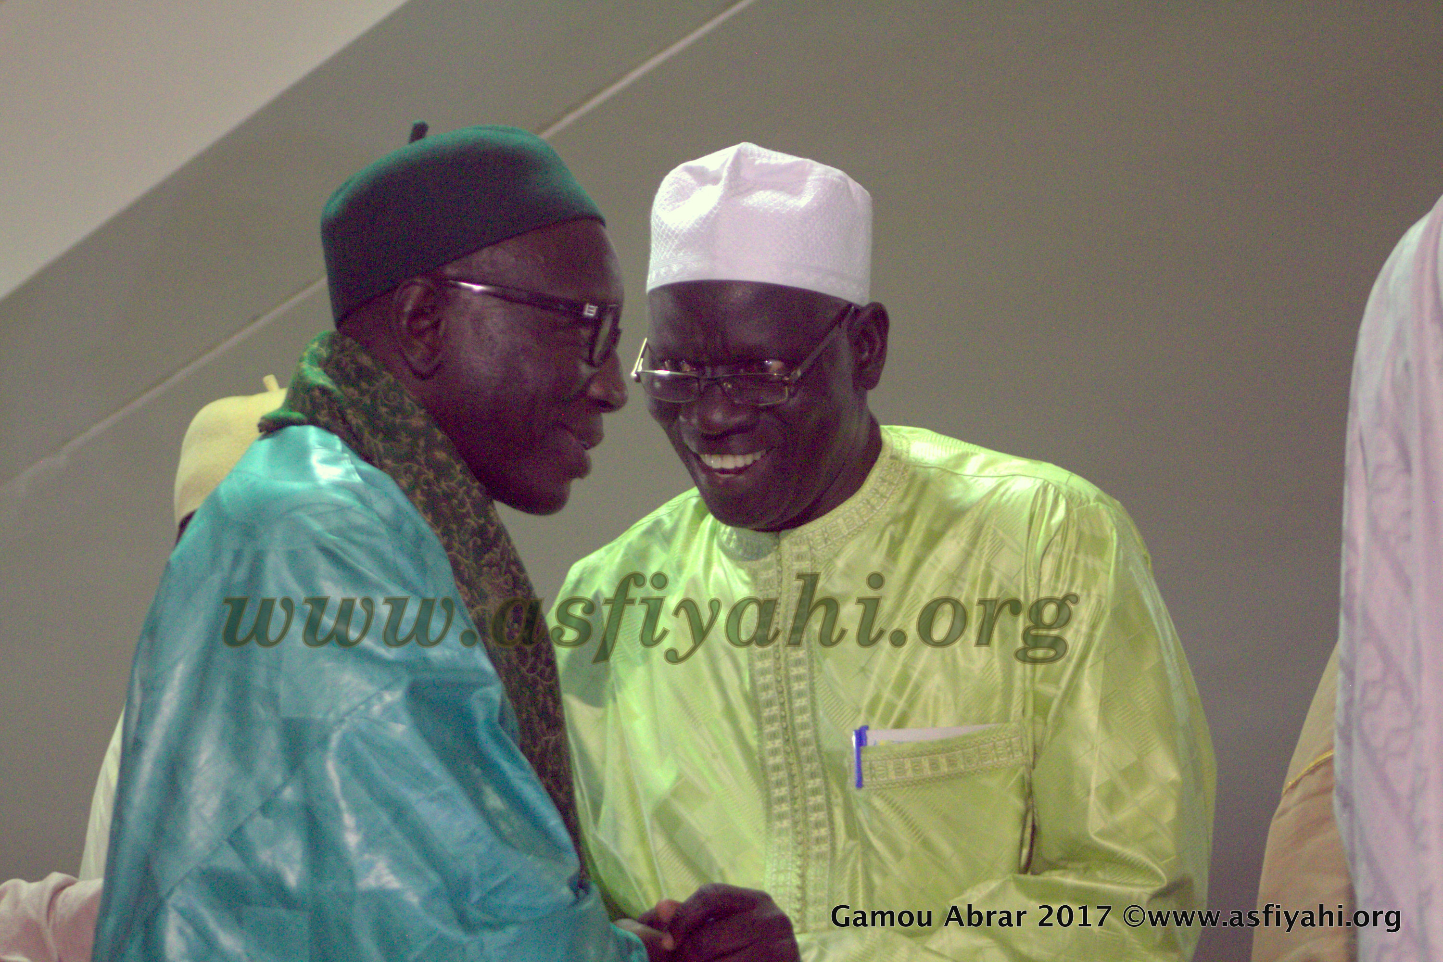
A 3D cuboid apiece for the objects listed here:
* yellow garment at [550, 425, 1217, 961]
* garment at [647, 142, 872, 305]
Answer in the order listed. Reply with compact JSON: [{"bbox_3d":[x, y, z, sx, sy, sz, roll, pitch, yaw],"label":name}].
[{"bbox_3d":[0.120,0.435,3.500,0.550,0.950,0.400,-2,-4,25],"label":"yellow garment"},{"bbox_3d":[0.029,-0.200,3.580,0.168,0.120,0.195,1,-6,20],"label":"garment"}]

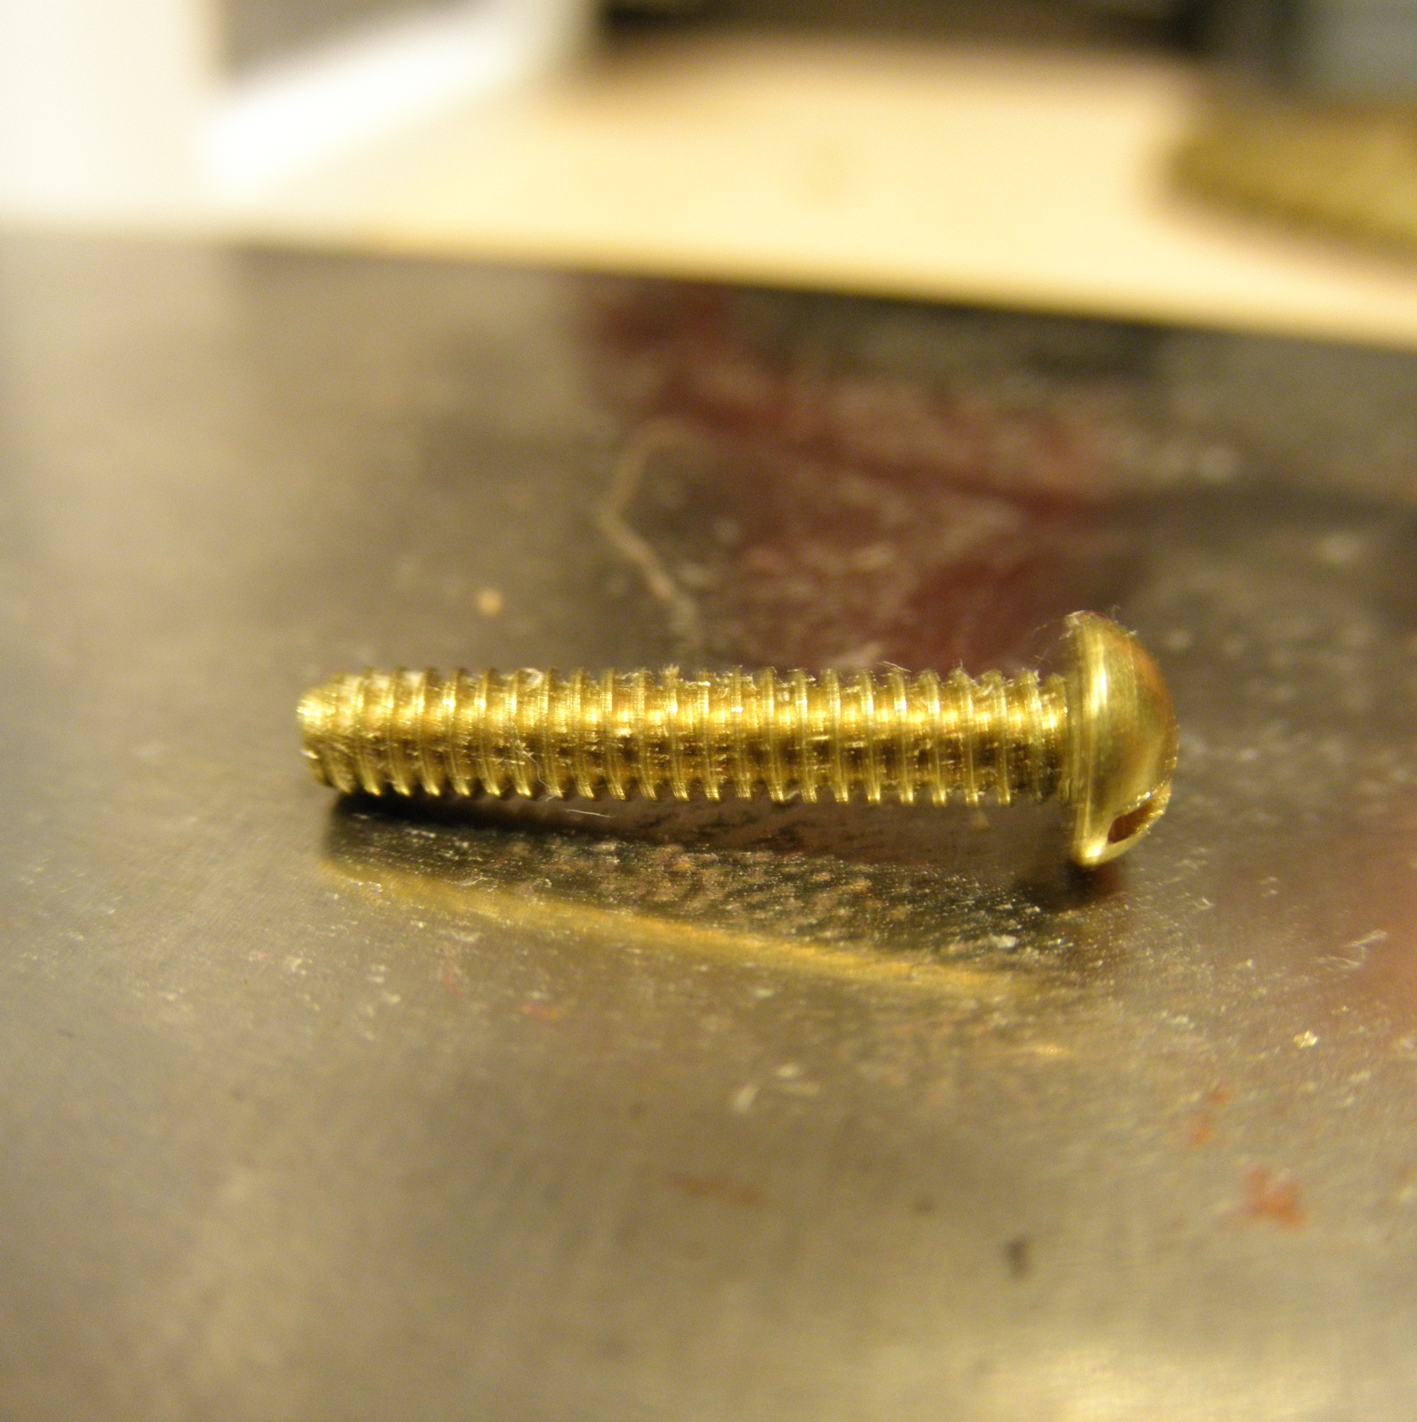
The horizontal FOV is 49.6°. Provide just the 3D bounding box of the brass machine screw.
[{"bbox_3d":[0.001,0.001,0.039,0.022,0.006,0.006,0,31,6],"label":"brass machine screw"}]

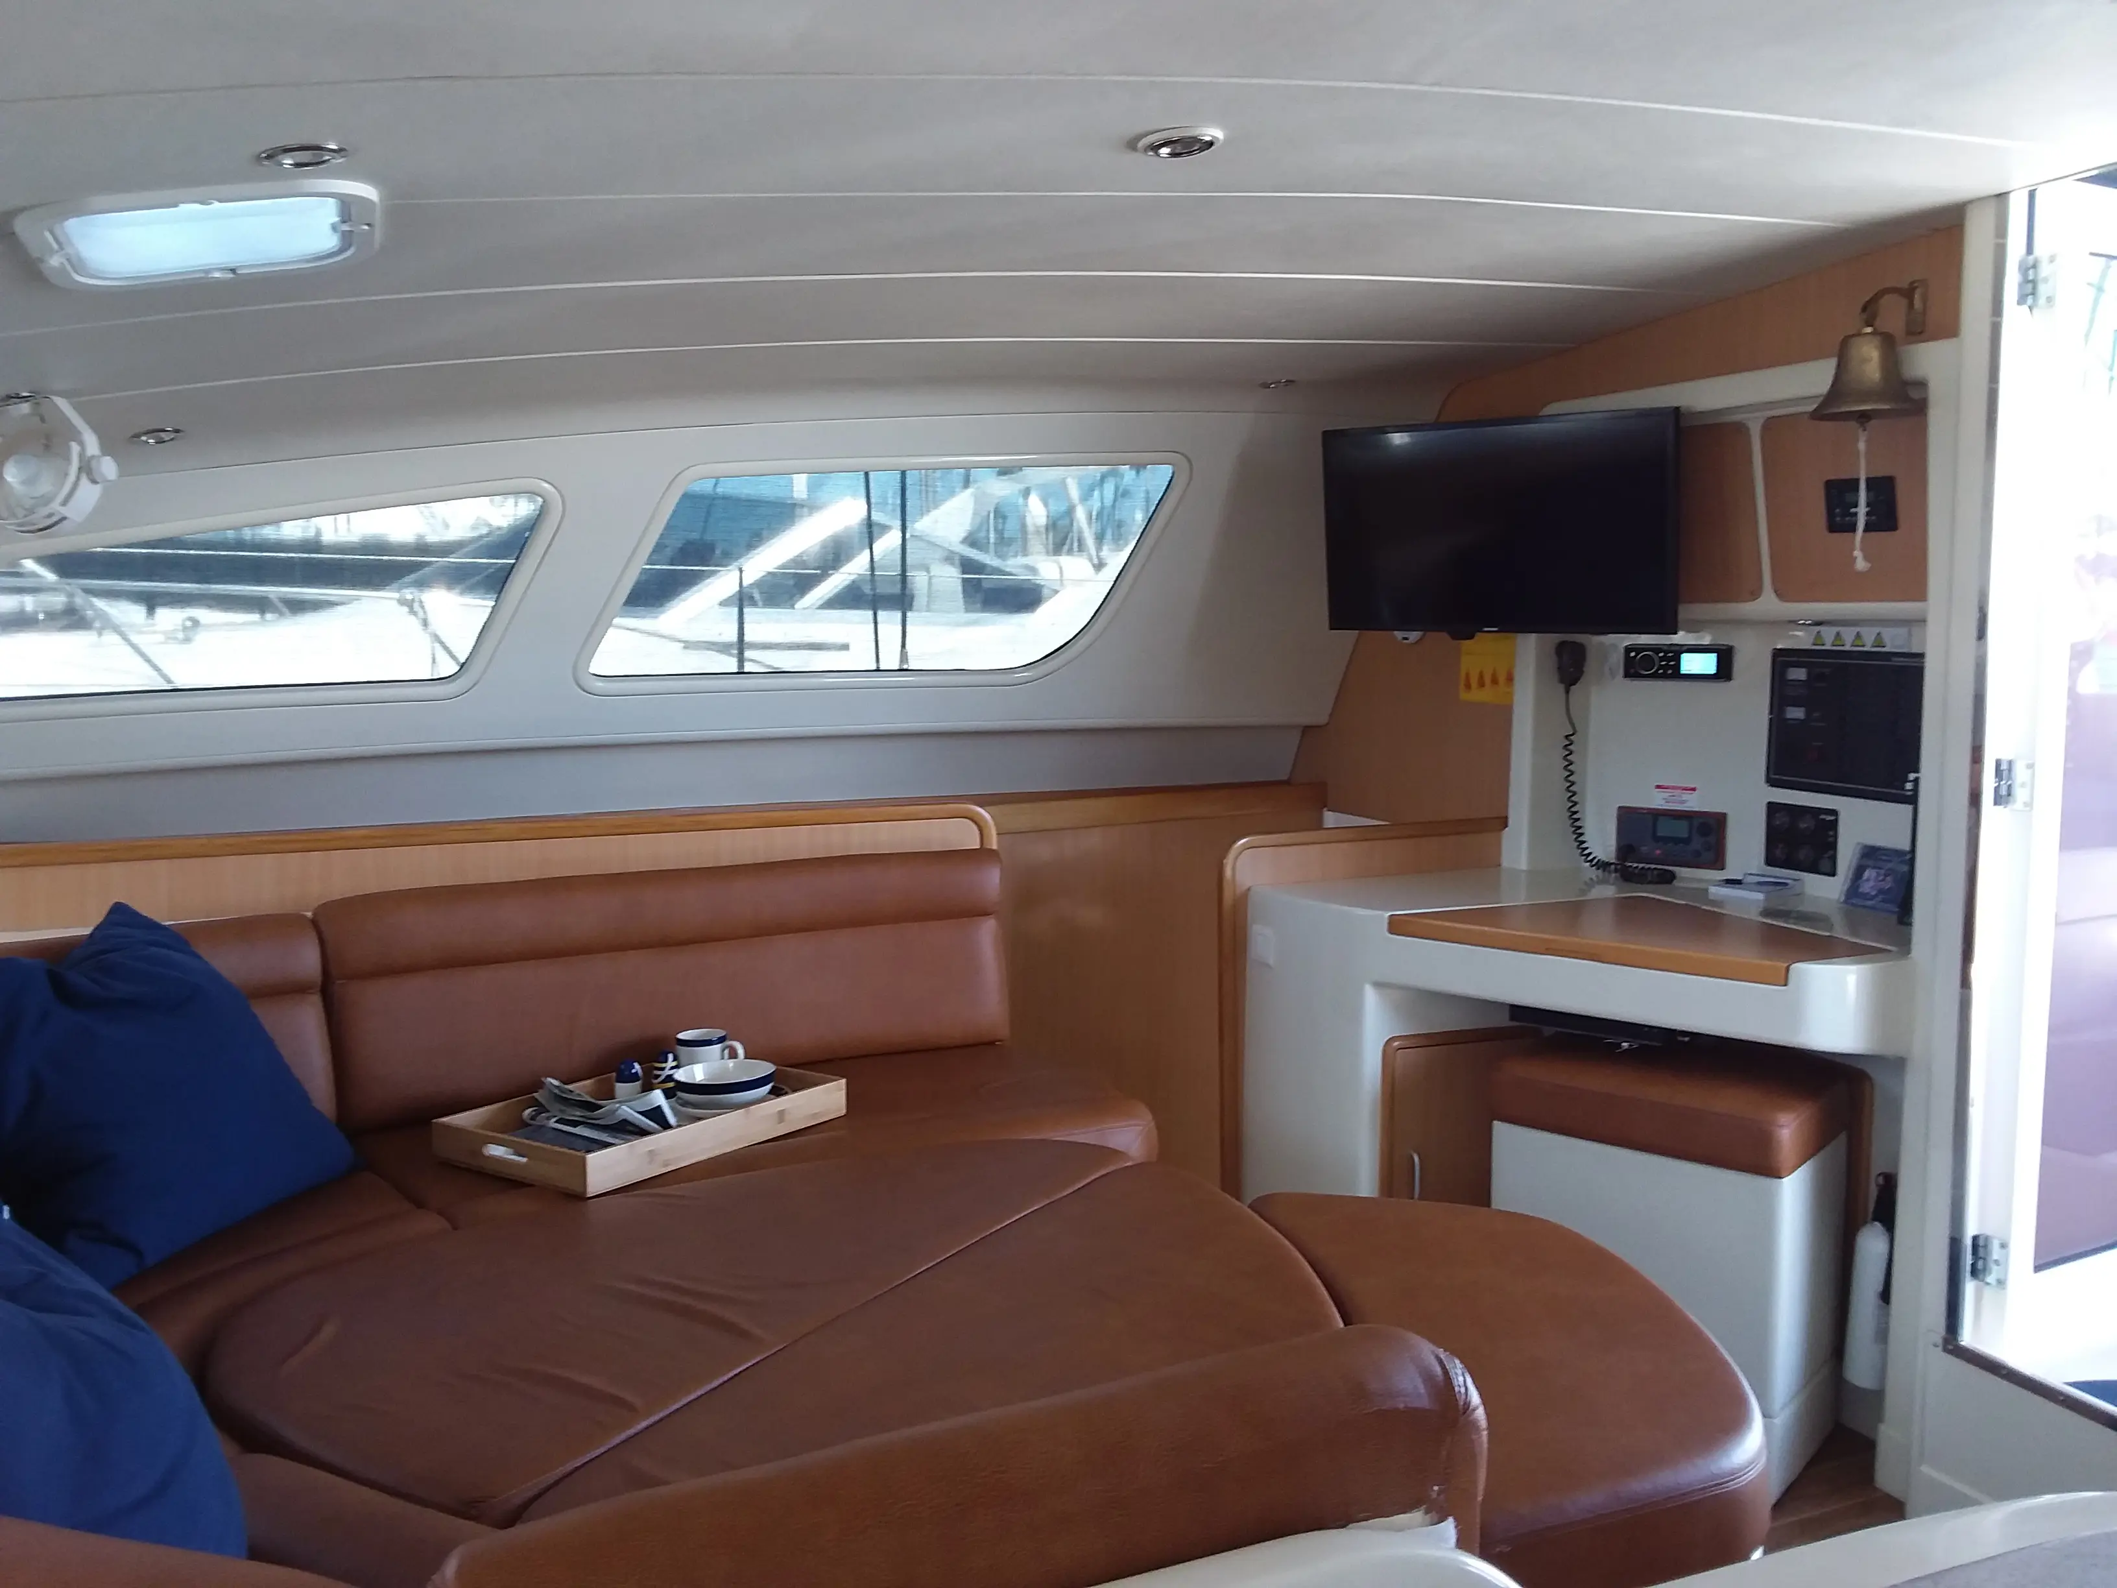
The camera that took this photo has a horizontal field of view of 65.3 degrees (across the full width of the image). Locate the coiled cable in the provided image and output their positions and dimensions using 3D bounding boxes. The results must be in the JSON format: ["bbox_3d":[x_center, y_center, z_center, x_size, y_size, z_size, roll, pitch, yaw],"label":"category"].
[{"bbox_3d":[0.948,-0.020,2.790,0.190,0.333,0.070,4,6,33],"label":"coiled cable"}]

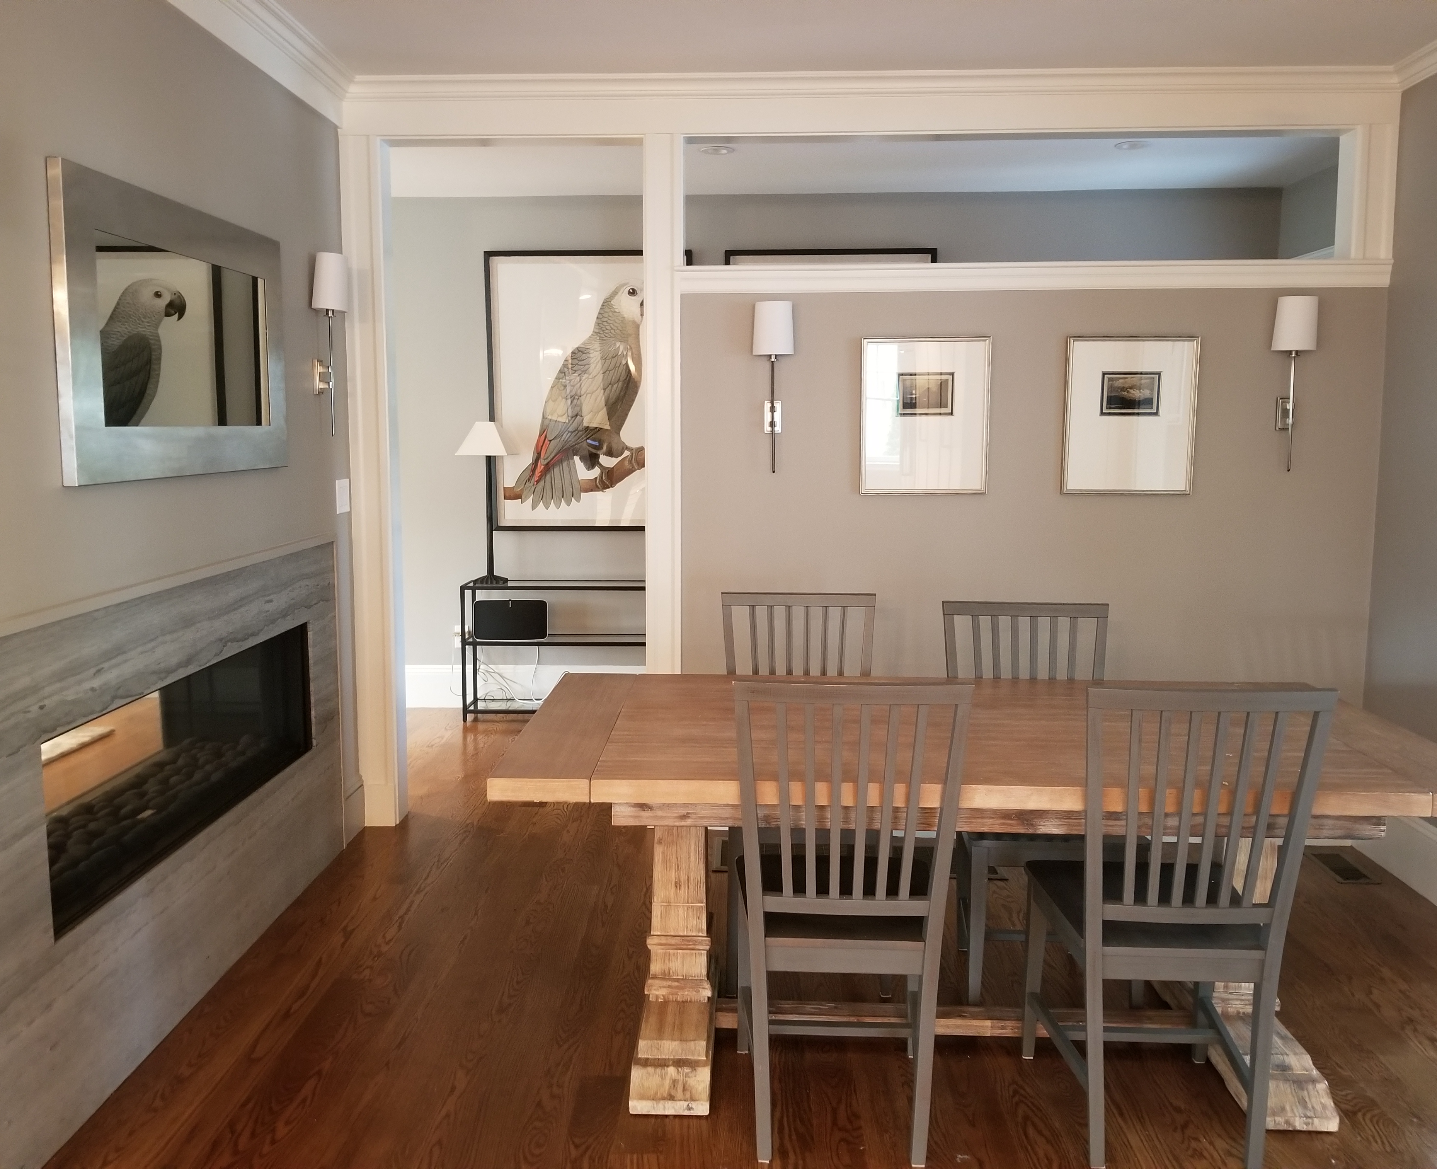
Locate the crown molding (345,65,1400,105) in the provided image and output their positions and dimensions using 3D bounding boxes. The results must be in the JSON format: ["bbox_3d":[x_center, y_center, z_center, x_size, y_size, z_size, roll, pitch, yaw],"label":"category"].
[{"bbox_3d":[0.482,-1.643,3.841,3.470,0.075,0.065,0,8,2],"label":"crown molding"}]

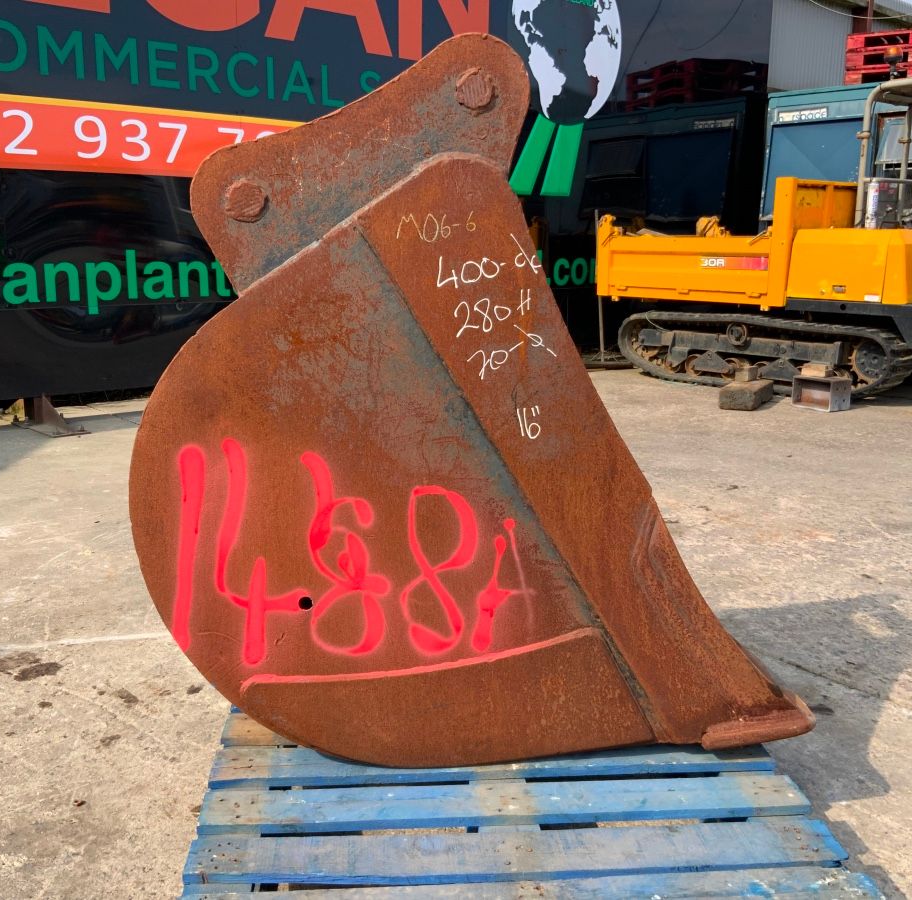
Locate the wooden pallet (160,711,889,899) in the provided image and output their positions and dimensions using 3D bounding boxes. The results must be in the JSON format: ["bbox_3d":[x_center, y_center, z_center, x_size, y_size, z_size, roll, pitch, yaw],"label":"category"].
[{"bbox_3d":[0.069,0.621,1.867,1.000,0.157,1.200,0,12,-5],"label":"wooden pallet"}]

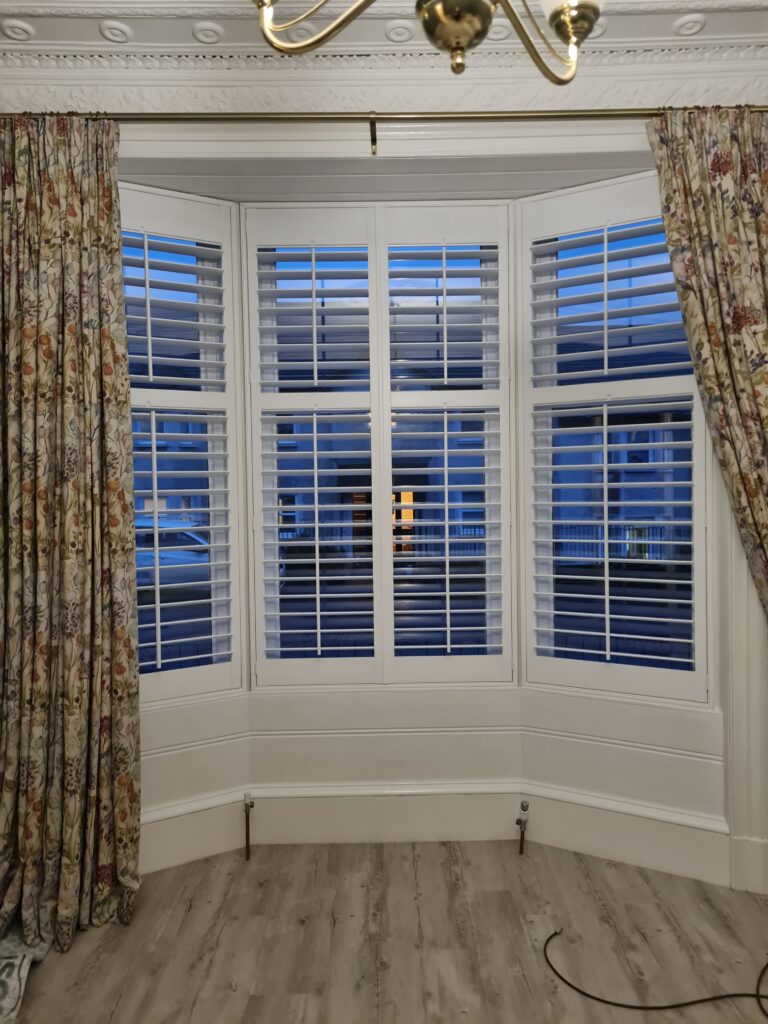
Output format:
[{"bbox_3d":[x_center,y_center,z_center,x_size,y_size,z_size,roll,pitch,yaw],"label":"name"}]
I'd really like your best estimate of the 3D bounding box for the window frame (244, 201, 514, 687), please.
[{"bbox_3d":[-0.011,-0.284,3.353,1.139,2.099,0.070,-1,2,-1],"label":"window frame"}]

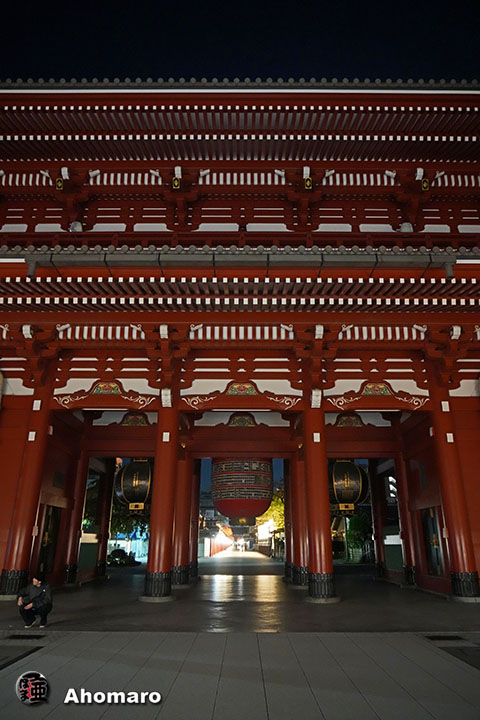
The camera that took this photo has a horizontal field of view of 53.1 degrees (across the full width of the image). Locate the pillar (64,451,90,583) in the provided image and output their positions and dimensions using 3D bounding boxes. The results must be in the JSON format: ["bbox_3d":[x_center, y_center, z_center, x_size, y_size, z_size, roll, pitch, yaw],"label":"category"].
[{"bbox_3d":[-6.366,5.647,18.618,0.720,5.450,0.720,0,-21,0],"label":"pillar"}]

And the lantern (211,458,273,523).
[{"bbox_3d":[0.093,5.299,20.922,2.680,3.650,2.680,0,-21,0],"label":"lantern"}]

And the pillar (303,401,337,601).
[{"bbox_3d":[2.338,4.013,14.416,0.740,5.800,0.740,0,-21,0],"label":"pillar"}]

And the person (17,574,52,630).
[{"bbox_3d":[-3.883,4.545,9.110,0.560,0.920,0.600,-8,-23,20],"label":"person"}]

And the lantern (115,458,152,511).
[{"bbox_3d":[-4.304,5.383,20.919,2.250,2.750,2.100,0,-21,0],"label":"lantern"}]

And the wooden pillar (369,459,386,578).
[{"bbox_3d":[6.497,7.320,22.267,0.720,5.350,0.720,0,-21,0],"label":"wooden pillar"}]

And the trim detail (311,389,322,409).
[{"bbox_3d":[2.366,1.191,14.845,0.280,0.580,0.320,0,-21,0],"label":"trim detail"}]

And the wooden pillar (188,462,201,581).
[{"bbox_3d":[-2.245,7.316,22.310,0.720,5.300,0.720,0,-21,0],"label":"wooden pillar"}]

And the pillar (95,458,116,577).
[{"bbox_3d":[-6.340,6.987,22.531,0.720,5.750,0.720,0,-21,0],"label":"pillar"}]

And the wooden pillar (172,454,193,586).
[{"bbox_3d":[-2.265,5.985,18.323,0.730,4.900,0.730,0,-21,0],"label":"wooden pillar"}]

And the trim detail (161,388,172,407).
[{"bbox_3d":[-2.304,1.221,15.153,0.290,0.560,0.250,0,-21,0],"label":"trim detail"}]

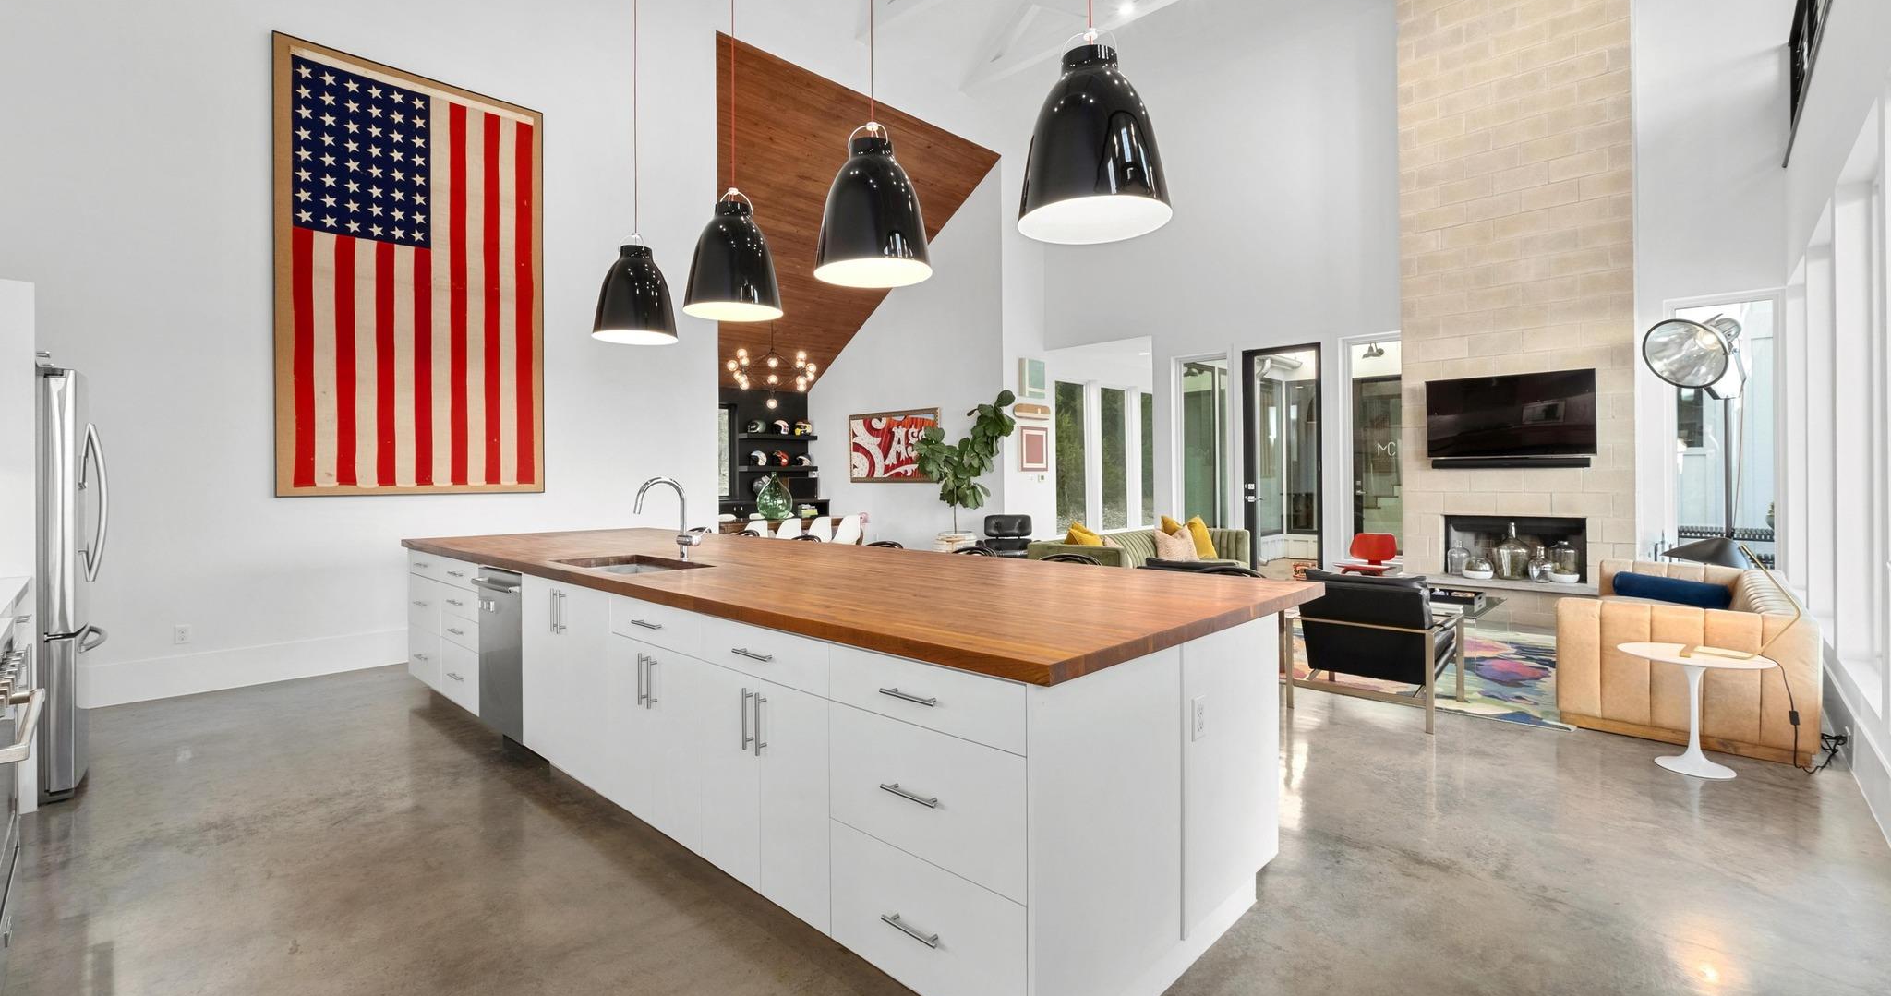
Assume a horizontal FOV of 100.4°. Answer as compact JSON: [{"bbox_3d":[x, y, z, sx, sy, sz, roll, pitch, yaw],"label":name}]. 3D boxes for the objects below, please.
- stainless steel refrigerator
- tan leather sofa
[{"bbox_3d":[-4.172,0.359,3.337,0.910,1.770,0.860,1,1,44],"label":"stainless steel refrigerator"},{"bbox_3d":[4.370,0.833,4.685,0.930,0.660,2.520,1,1,44],"label":"tan leather sofa"}]

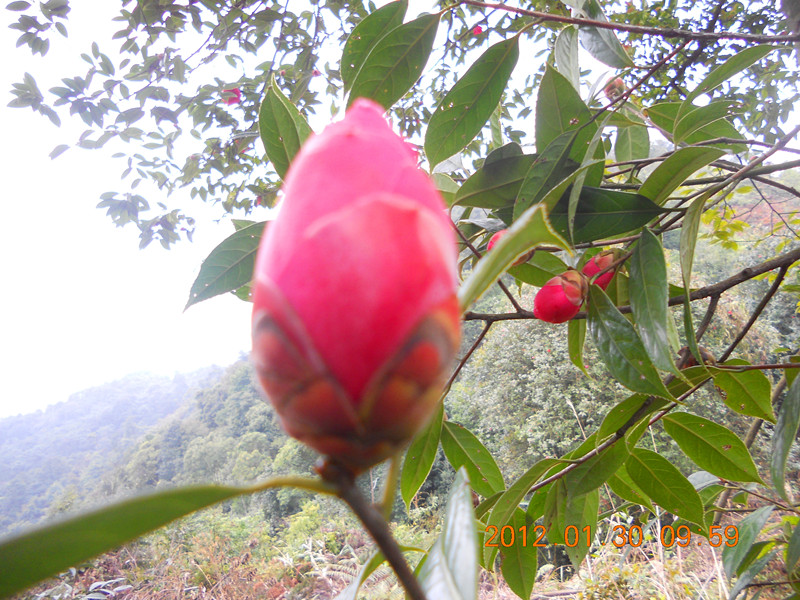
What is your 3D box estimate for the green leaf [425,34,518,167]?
[{"bbox_3d":[0.053,-0.142,0.450,0.043,0.110,0.016,34,11,-9],"label":"green leaf"}]

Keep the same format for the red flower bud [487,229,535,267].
[{"bbox_3d":[0.081,-0.037,0.448,0.044,0.028,0.028,32,0,-20],"label":"red flower bud"}]

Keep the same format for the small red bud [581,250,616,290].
[{"bbox_3d":[0.149,-0.020,0.460,0.037,0.029,0.029,-45,0,-24],"label":"small red bud"}]

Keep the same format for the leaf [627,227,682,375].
[{"bbox_3d":[0.179,-0.001,0.438,0.033,0.109,0.018,-9,-13,9],"label":"leaf"}]

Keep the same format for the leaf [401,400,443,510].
[{"bbox_3d":[0.020,0.123,0.485,0.030,0.095,0.012,16,6,1],"label":"leaf"}]

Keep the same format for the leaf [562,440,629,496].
[{"bbox_3d":[0.157,0.136,0.502,0.034,0.074,0.012,34,20,-7],"label":"leaf"}]

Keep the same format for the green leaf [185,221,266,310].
[{"bbox_3d":[-0.120,-0.025,0.458,0.103,0.042,0.017,-37,9,8],"label":"green leaf"}]

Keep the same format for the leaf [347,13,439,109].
[{"bbox_3d":[-0.007,-0.170,0.455,0.045,0.099,0.016,42,18,-11],"label":"leaf"}]

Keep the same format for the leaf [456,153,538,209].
[{"bbox_3d":[0.081,-0.080,0.435,0.101,0.038,0.013,-20,31,-17],"label":"leaf"}]

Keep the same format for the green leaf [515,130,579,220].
[{"bbox_3d":[0.100,-0.083,0.422,0.027,0.086,0.017,31,-11,20],"label":"green leaf"}]

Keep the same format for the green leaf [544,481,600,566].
[{"bbox_3d":[0.129,0.164,0.465,0.039,0.072,0.020,-3,-8,0],"label":"green leaf"}]

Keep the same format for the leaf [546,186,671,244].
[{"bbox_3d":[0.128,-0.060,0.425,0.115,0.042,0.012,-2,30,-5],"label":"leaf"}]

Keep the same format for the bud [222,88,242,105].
[{"bbox_3d":[-0.483,-0.587,1.800,0.056,0.047,0.047,-21,0,-25],"label":"bud"}]

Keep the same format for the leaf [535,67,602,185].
[{"bbox_3d":[0.115,-0.119,0.430,0.046,0.089,0.013,-19,13,11],"label":"leaf"}]

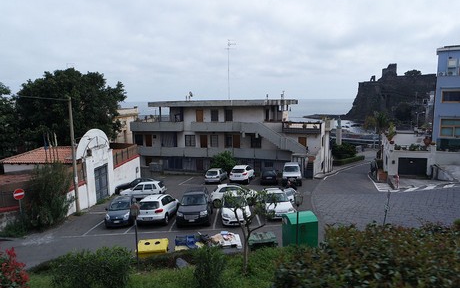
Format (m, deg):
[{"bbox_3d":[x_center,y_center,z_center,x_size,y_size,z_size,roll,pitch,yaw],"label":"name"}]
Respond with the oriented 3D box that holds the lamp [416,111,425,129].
[{"bbox_3d":[59.065,-5.736,95.000,2.400,8.500,0.400,-1,8,0],"label":"lamp"}]

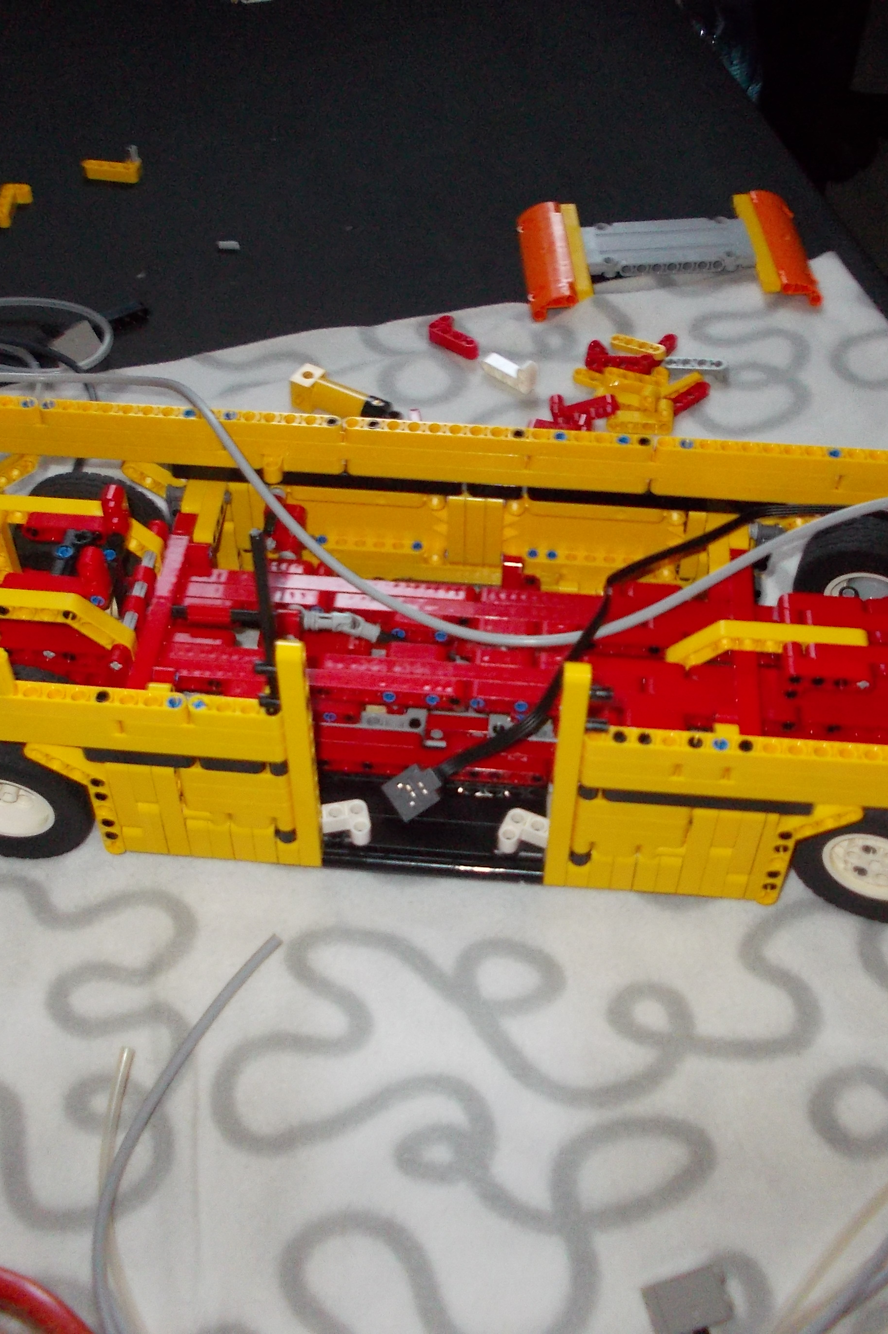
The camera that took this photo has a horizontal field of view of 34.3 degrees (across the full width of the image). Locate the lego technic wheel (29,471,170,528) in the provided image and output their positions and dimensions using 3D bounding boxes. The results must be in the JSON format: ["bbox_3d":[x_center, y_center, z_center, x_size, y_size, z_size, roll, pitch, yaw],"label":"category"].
[{"bbox_3d":[-0.148,-0.052,0.610,0.065,0.065,0.025,4,50,3],"label":"lego technic wheel"}]

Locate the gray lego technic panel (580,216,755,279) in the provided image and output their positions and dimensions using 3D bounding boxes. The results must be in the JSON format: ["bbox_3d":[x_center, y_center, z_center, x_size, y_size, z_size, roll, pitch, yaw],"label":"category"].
[{"bbox_3d":[0.118,-0.224,0.766,0.088,0.009,0.040,-4,48,-2],"label":"gray lego technic panel"}]

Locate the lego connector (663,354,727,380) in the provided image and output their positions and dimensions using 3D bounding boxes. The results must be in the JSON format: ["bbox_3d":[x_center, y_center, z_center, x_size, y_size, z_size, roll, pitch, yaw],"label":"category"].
[{"bbox_3d":[0.127,-0.151,0.730,0.032,0.008,0.008,2,50,1],"label":"lego connector"}]

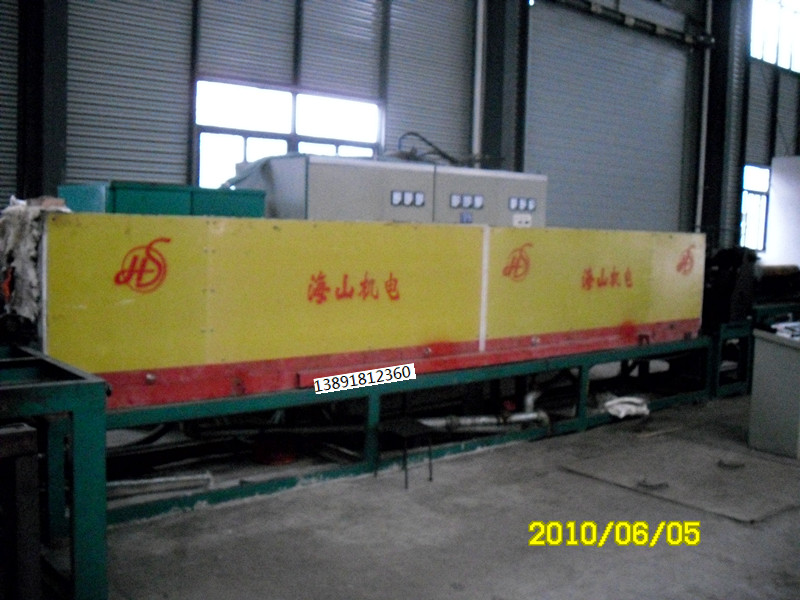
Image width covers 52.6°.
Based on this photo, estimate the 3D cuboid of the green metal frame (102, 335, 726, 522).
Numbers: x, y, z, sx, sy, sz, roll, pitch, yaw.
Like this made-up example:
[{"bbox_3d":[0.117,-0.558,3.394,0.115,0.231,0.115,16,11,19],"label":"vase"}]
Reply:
[{"bbox_3d":[0.333,0.728,6.320,6.166,0.627,1.040,-3,6,-39],"label":"green metal frame"}]

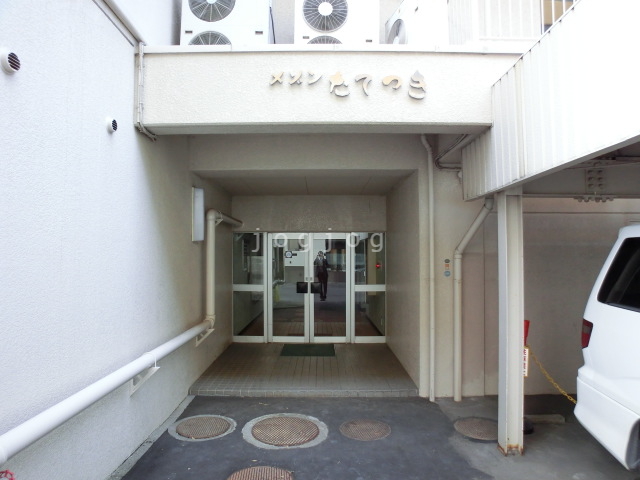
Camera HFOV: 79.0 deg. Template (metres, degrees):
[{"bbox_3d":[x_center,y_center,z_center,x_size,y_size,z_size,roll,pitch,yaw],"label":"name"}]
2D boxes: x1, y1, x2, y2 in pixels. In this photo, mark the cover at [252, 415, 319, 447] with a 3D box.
[{"bbox_3d":[-0.323,1.830,3.693,0.635,0.030,0.635,0,-2,0],"label":"cover"}]

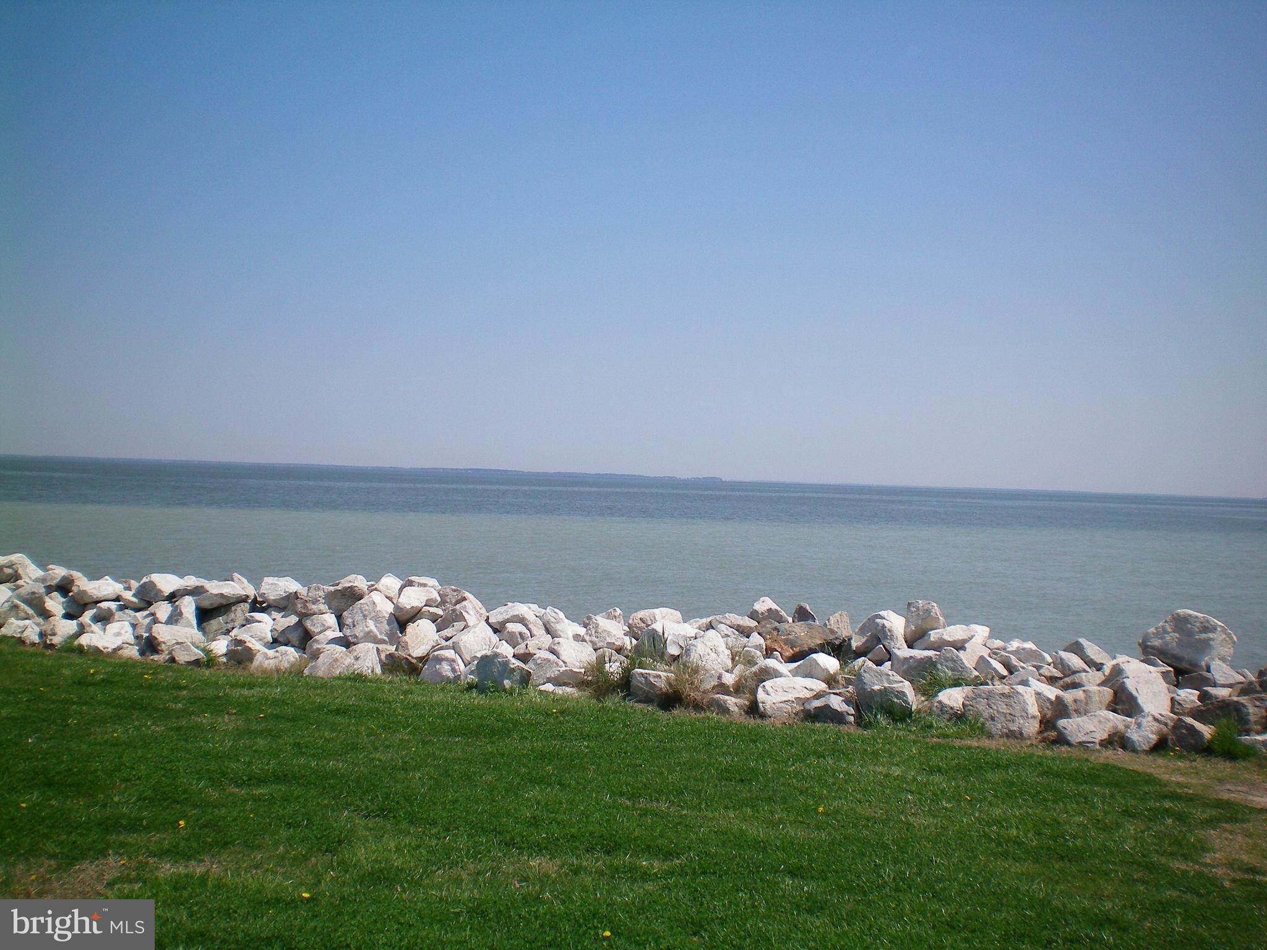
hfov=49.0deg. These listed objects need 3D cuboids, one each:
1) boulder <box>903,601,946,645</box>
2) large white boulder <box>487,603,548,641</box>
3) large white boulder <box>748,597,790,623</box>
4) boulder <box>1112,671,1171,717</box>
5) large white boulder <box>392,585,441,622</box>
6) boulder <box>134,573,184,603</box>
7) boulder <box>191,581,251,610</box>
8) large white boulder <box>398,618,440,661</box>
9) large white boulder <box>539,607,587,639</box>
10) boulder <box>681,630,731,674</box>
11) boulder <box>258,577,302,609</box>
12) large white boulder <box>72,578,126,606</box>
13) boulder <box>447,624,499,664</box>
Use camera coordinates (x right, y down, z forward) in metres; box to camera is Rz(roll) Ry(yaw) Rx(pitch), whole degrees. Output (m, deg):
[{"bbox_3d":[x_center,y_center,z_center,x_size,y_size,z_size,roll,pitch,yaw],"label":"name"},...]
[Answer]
[{"bbox_3d":[2.302,1.170,11.000,0.334,0.357,0.330,2,0,12],"label":"boulder"},{"bbox_3d":[-1.036,1.309,12.387,0.530,0.328,0.460,2,0,-5],"label":"large white boulder"},{"bbox_3d":[1.170,1.187,11.999,0.356,0.259,0.360,2,0,6],"label":"large white boulder"},{"bbox_3d":[3.691,1.592,10.100,0.423,0.321,0.359,2,0,0],"label":"boulder"},{"bbox_3d":[-2.010,1.186,12.867,0.426,0.341,0.380,2,0,-9],"label":"large white boulder"},{"bbox_3d":[-4.602,1.100,13.500,0.480,0.280,0.408,2,0,0],"label":"boulder"},{"bbox_3d":[-4.009,1.168,13.507,0.569,0.283,0.420,2,0,-16],"label":"boulder"},{"bbox_3d":[-1.865,1.434,12.105,0.368,0.371,0.360,2,0,-9],"label":"large white boulder"},{"bbox_3d":[-0.580,1.225,11.400,0.370,0.281,0.340,2,0,-3],"label":"large white boulder"},{"bbox_3d":[0.596,1.460,11.400,0.398,0.370,0.338,2,0,0],"label":"boulder"},{"bbox_3d":[-3.303,1.096,13.000,0.408,0.287,0.347,2,0,0],"label":"boulder"},{"bbox_3d":[-5.232,1.137,13.600,0.512,0.263,0.435,2,0,0],"label":"large white boulder"},{"bbox_3d":[-1.249,1.318,10.800,0.396,0.320,0.360,2,0,-6],"label":"boulder"}]

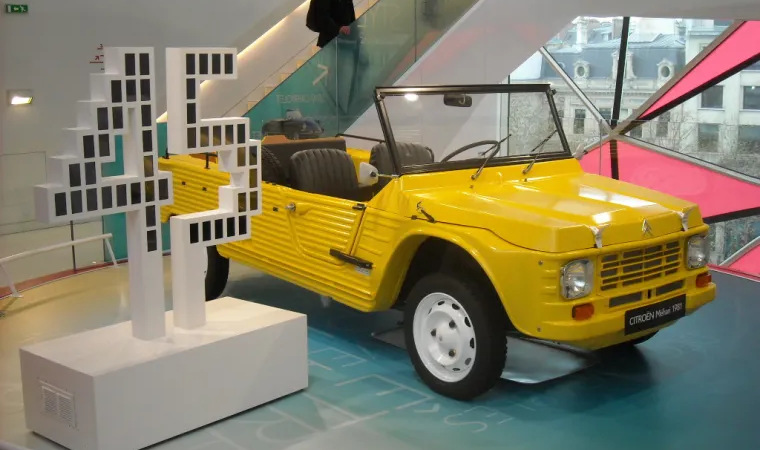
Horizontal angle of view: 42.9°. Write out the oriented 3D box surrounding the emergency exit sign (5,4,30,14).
[{"bbox_3d":[-3.758,-2.236,10.000,0.260,0.095,0.040,-10,14,-43],"label":"emergency exit sign"}]

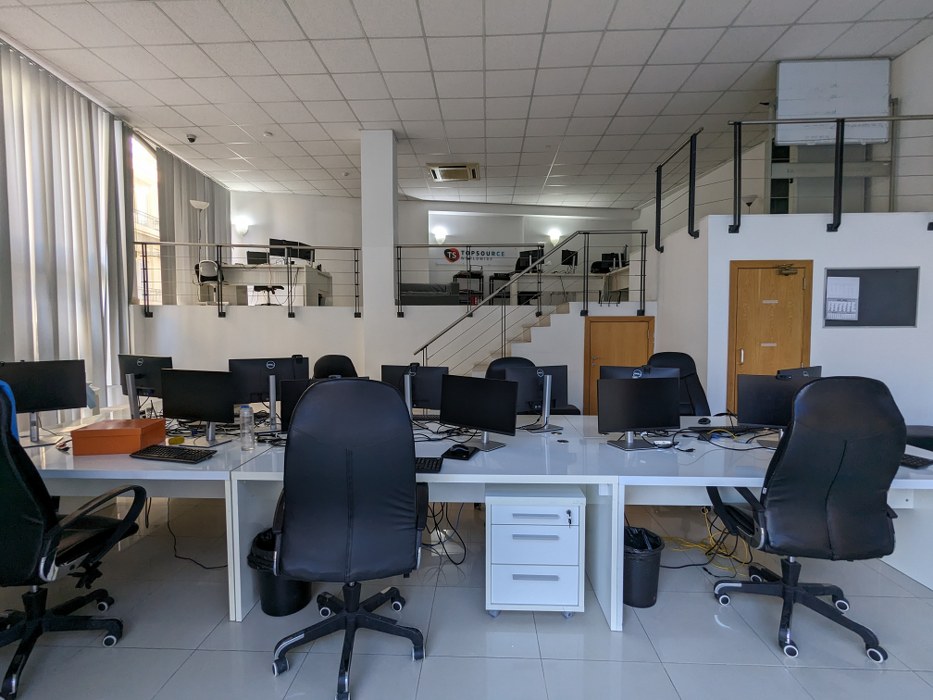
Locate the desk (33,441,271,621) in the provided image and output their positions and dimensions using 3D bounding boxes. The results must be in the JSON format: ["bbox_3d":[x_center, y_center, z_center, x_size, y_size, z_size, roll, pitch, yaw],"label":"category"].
[{"bbox_3d":[-2.017,0.929,2.460,1.810,0.733,0.705,0,3,2],"label":"desk"}]

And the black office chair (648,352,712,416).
[{"bbox_3d":[1.878,0.631,3.770,0.640,1.188,0.680,0,3,3],"label":"black office chair"}]

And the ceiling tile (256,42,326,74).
[{"bbox_3d":[-1.887,-3.189,4.717,0.600,0.020,0.600,0,3,3],"label":"ceiling tile"}]

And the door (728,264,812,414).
[{"bbox_3d":[3.079,0.143,4.433,0.814,2.096,0.090,0,3,3],"label":"door"}]

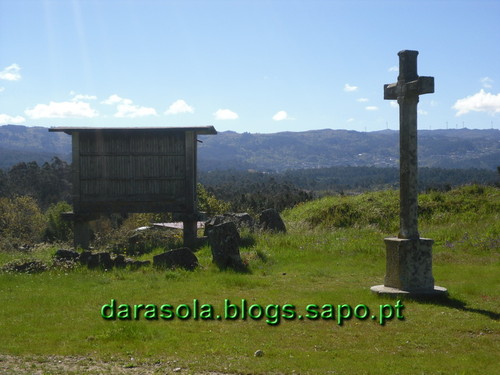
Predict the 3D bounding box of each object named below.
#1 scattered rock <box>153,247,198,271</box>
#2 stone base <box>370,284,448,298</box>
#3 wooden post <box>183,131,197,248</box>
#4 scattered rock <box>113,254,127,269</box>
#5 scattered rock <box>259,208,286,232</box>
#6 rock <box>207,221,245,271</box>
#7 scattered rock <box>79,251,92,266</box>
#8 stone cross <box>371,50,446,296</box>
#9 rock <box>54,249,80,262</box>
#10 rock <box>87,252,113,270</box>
[{"bbox_3d":[-1.403,1.351,16.100,0.842,0.453,0.580,0,0,0],"label":"scattered rock"},{"bbox_3d":[2.265,1.470,12.100,1.090,0.080,1.090,0,1,0],"label":"stone base"},{"bbox_3d":[-1.335,0.044,18.800,0.290,2.600,0.270,0,1,0],"label":"wooden post"},{"bbox_3d":[-2.496,1.420,16.300,0.262,0.277,0.260,0,0,0],"label":"scattered rock"},{"bbox_3d":[0.573,0.840,21.500,0.700,0.610,0.550,0,1,0],"label":"scattered rock"},{"bbox_3d":[-0.426,1.007,14.800,0.630,0.860,0.480,0,1,0],"label":"rock"},{"bbox_3d":[-3.204,1.393,16.600,0.267,0.331,0.280,0,0,0],"label":"scattered rock"},{"bbox_3d":[2.430,-0.240,13.000,1.150,3.680,1.180,0,0,-19],"label":"stone cross"},{"bbox_3d":[-3.683,1.377,17.200,0.514,0.293,0.380,0,0,0],"label":"rock"},{"bbox_3d":[-2.632,1.294,14.900,0.450,0.320,0.360,0,1,0],"label":"rock"}]

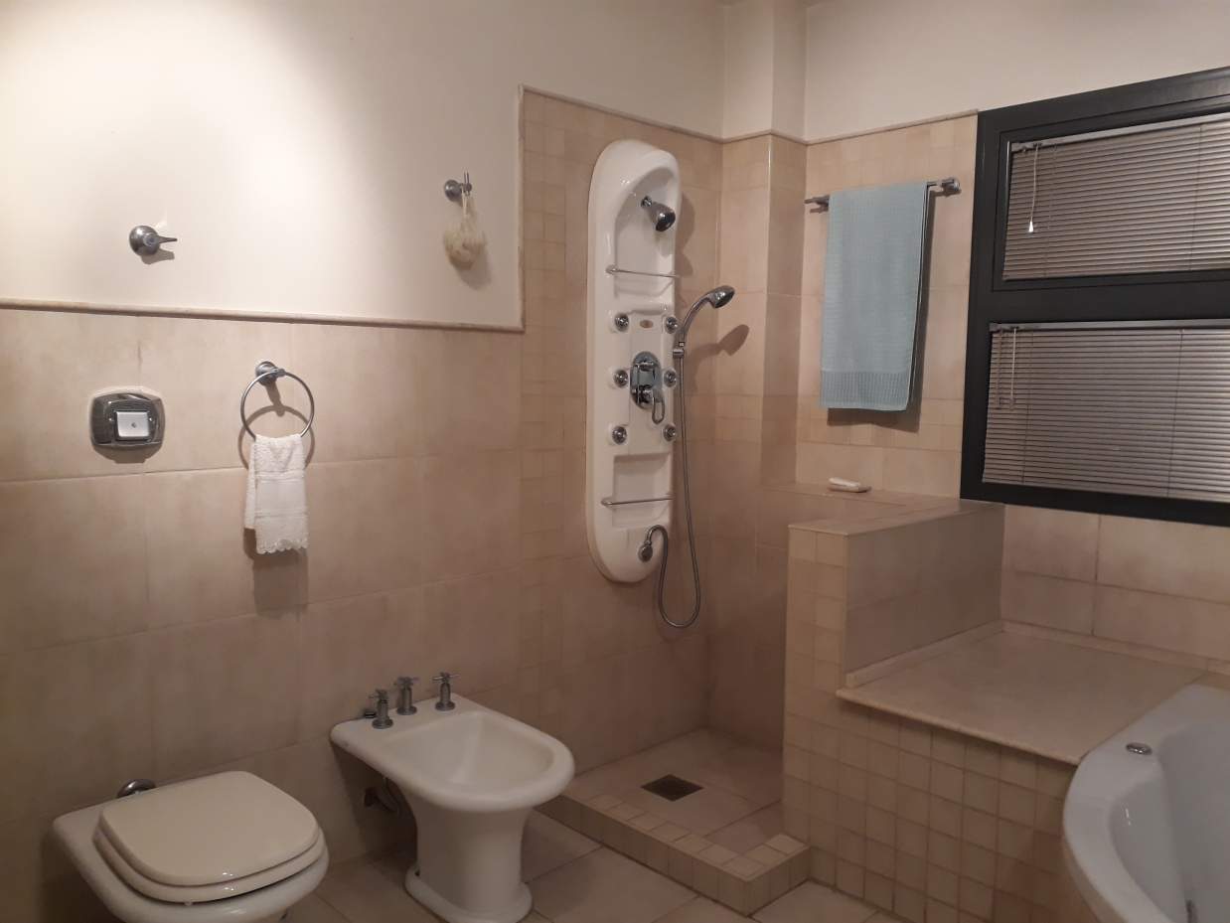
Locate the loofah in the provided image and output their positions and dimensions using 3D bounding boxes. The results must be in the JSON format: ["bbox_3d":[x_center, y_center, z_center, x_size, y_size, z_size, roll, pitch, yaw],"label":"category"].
[{"bbox_3d":[-0.384,-0.584,2.433,0.100,0.190,0.085,-5,7,-45],"label":"loofah"}]

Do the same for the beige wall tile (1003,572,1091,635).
[{"bbox_3d":[1.198,0.392,2.668,0.012,0.143,0.255,-5,7,-44],"label":"beige wall tile"}]

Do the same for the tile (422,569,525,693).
[{"bbox_3d":[-0.400,0.482,2.649,0.332,0.332,0.011,-4,7,-44],"label":"tile"}]

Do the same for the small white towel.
[{"bbox_3d":[-0.748,0.066,2.129,0.118,0.260,0.065,-5,7,-45],"label":"small white towel"}]

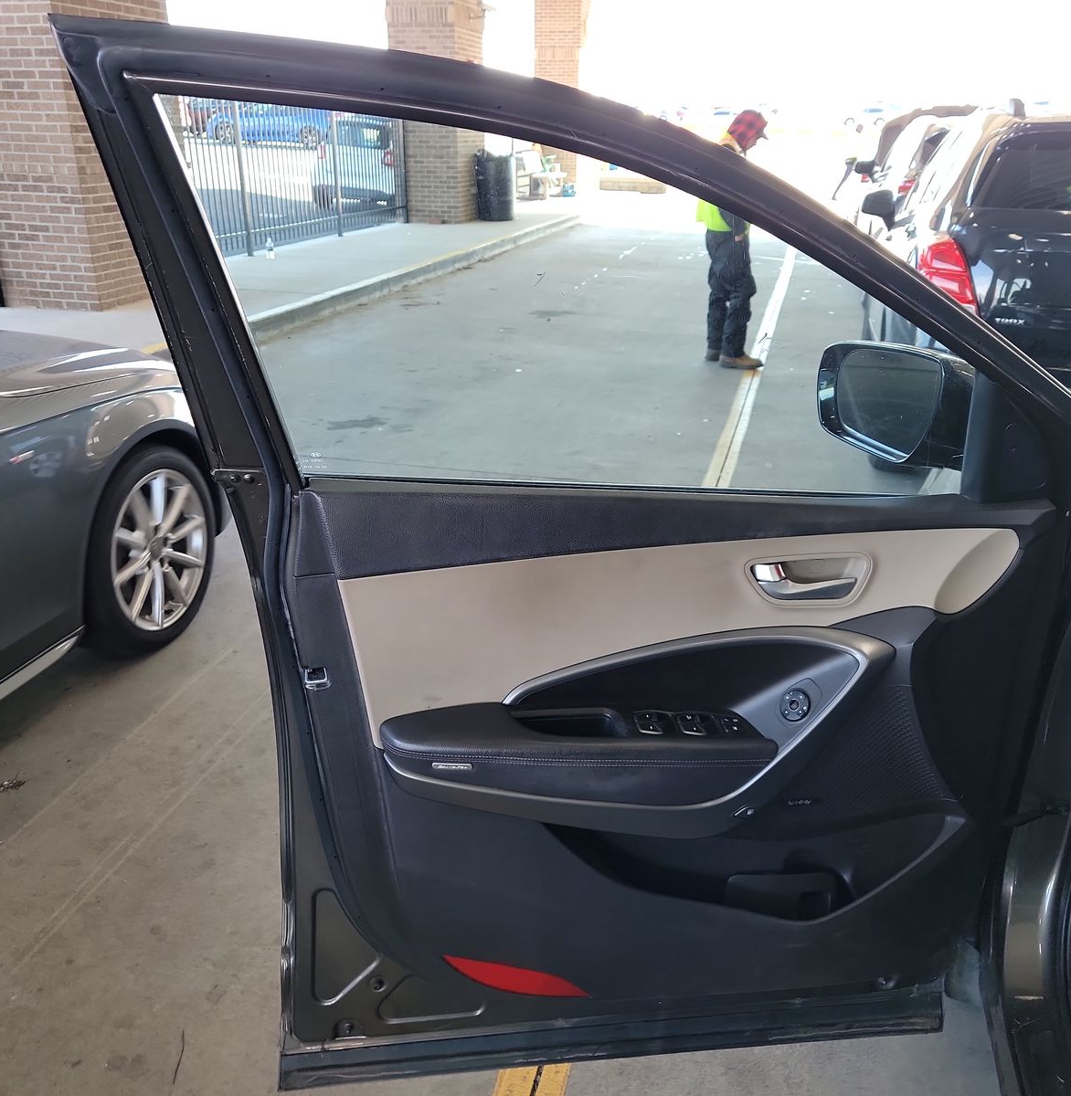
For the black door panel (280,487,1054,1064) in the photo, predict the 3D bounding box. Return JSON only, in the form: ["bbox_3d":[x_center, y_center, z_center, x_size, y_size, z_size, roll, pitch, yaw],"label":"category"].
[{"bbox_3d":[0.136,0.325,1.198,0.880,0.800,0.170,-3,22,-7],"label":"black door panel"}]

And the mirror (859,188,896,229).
[{"bbox_3d":[2.150,-2.132,6.350,0.215,0.220,0.130,6,23,14],"label":"mirror"}]

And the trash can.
[{"bbox_3d":[-0.704,-6.296,17.600,0.660,1.080,0.660,0,22,0],"label":"trash can"}]

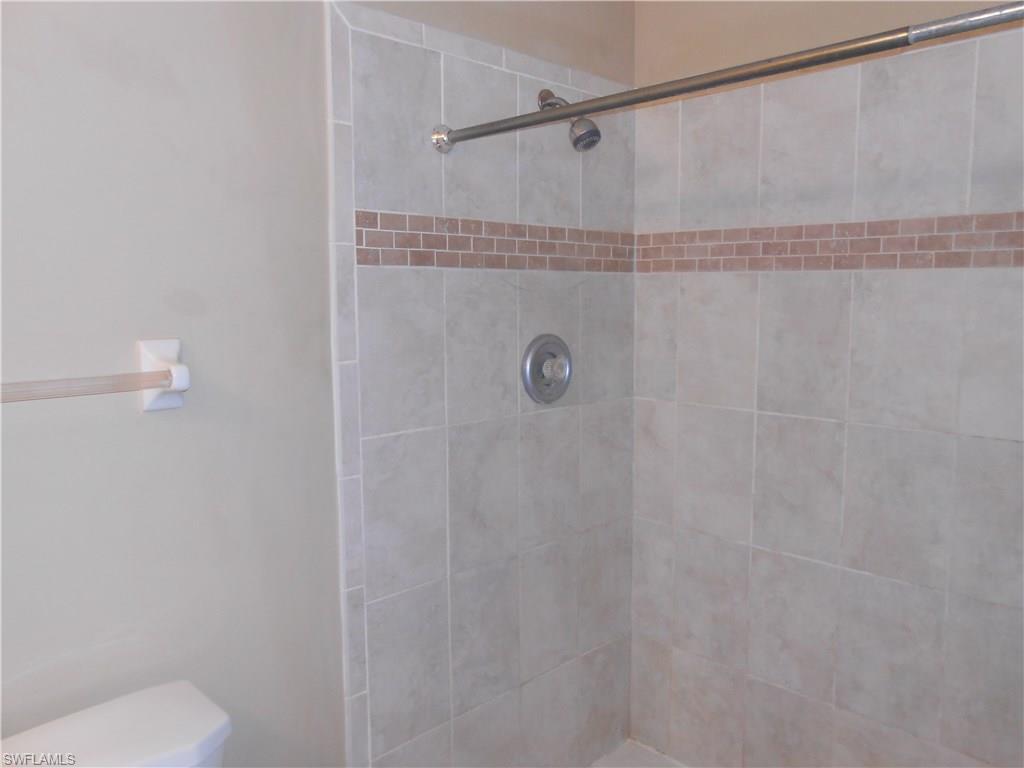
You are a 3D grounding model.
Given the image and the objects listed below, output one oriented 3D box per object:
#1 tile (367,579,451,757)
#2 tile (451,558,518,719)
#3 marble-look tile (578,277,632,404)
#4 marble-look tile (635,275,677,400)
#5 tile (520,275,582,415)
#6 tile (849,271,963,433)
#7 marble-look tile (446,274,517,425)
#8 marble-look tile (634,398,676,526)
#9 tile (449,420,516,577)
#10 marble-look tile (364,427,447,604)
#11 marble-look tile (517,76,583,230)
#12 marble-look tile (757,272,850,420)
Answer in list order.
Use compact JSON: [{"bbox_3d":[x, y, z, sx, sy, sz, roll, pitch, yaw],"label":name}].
[{"bbox_3d":[-0.206,0.562,1.535,0.201,0.310,0.010,-6,9,-44],"label":"tile"},{"bbox_3d":[-0.057,0.535,1.649,0.199,0.304,0.009,-6,9,-44],"label":"tile"},{"bbox_3d":[0.230,-0.109,1.867,0.205,0.307,0.009,-6,9,-44],"label":"marble-look tile"},{"bbox_3d":[0.365,-0.115,1.934,0.010,0.313,0.127,-6,9,-44],"label":"marble-look tile"},{"bbox_3d":[0.086,-0.095,1.757,0.205,0.313,0.010,-6,9,-44],"label":"tile"},{"bbox_3d":[0.775,-0.072,1.522,0.010,0.313,0.203,-6,9,-44],"label":"tile"},{"bbox_3d":[-0.062,-0.079,1.612,0.204,0.313,0.010,-6,9,-44],"label":"marble-look tile"},{"bbox_3d":[0.357,0.195,1.927,0.009,0.304,0.126,-6,9,-44],"label":"marble-look tile"},{"bbox_3d":[-0.059,0.230,1.616,0.199,0.304,0.009,-6,9,-44],"label":"tile"},{"bbox_3d":[-0.207,0.250,1.502,0.201,0.311,0.010,-6,9,-44],"label":"marble-look tile"},{"bbox_3d":[0.085,-0.518,1.747,0.207,0.316,0.010,-6,9,-44],"label":"marble-look tile"},{"bbox_3d":[0.642,-0.086,1.697,0.010,0.320,0.206,-6,9,-44],"label":"marble-look tile"}]

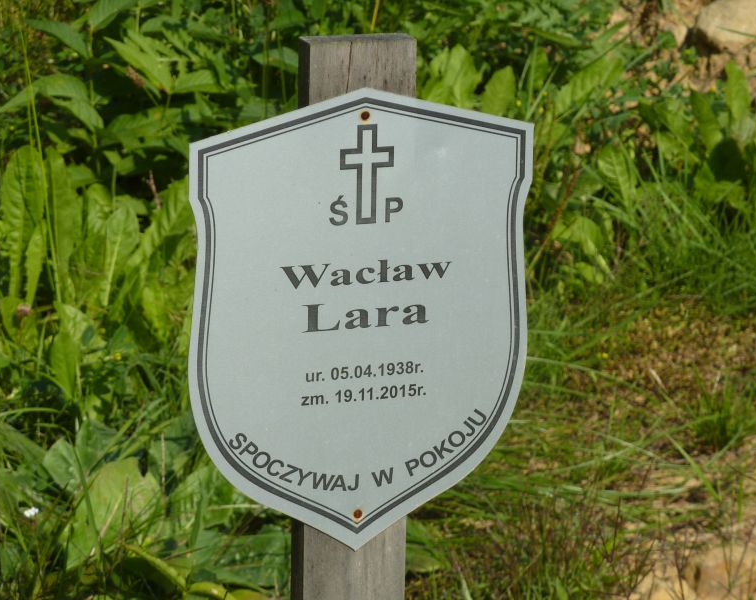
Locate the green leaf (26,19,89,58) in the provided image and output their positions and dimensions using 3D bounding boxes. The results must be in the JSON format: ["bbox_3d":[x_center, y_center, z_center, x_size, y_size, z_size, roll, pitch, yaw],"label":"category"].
[{"bbox_3d":[-0.291,-0.238,4.120,0.058,0.029,0.040,1,12,0],"label":"green leaf"}]

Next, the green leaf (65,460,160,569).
[{"bbox_3d":[-0.217,0.174,3.720,0.081,0.083,0.050,1,12,0],"label":"green leaf"}]

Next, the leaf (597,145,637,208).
[{"bbox_3d":[0.216,-0.111,4.080,0.038,0.053,0.030,1,12,0],"label":"leaf"}]

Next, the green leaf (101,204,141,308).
[{"bbox_3d":[-0.226,-0.039,3.970,0.035,0.084,0.035,1,12,0],"label":"green leaf"}]

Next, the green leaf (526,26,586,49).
[{"bbox_3d":[0.170,-0.249,4.300,0.059,0.014,0.035,1,12,0],"label":"green leaf"}]

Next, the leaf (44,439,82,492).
[{"bbox_3d":[-0.279,0.145,4.000,0.034,0.053,0.030,-13,11,-6],"label":"leaf"}]

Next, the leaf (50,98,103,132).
[{"bbox_3d":[-0.273,-0.169,4.120,0.049,0.026,0.035,1,12,0],"label":"leaf"}]

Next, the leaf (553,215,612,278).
[{"bbox_3d":[0.199,-0.052,4.400,0.052,0.066,0.035,-24,11,-5],"label":"leaf"}]

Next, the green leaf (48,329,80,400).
[{"bbox_3d":[-0.287,0.058,4.150,0.028,0.068,0.025,-4,11,-6],"label":"green leaf"}]

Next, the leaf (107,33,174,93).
[{"bbox_3d":[-0.216,-0.216,4.120,0.062,0.046,0.045,1,12,0],"label":"leaf"}]

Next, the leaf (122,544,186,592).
[{"bbox_3d":[-0.188,0.225,3.800,0.067,0.025,0.035,37,-3,-11],"label":"leaf"}]

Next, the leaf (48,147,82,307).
[{"bbox_3d":[-0.298,-0.070,4.300,0.034,0.152,0.040,-4,11,-6],"label":"leaf"}]

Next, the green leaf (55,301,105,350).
[{"bbox_3d":[-0.257,0.023,3.920,0.043,0.036,0.030,1,12,0],"label":"green leaf"}]

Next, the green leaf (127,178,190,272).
[{"bbox_3d":[-0.210,-0.071,4.350,0.040,0.117,0.035,31,11,-5],"label":"green leaf"}]

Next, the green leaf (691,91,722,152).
[{"bbox_3d":[0.341,-0.186,4.700,0.025,0.068,0.025,-21,11,-5],"label":"green leaf"}]

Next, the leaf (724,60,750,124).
[{"bbox_3d":[0.378,-0.215,4.750,0.027,0.076,0.025,-6,11,-6],"label":"leaf"}]

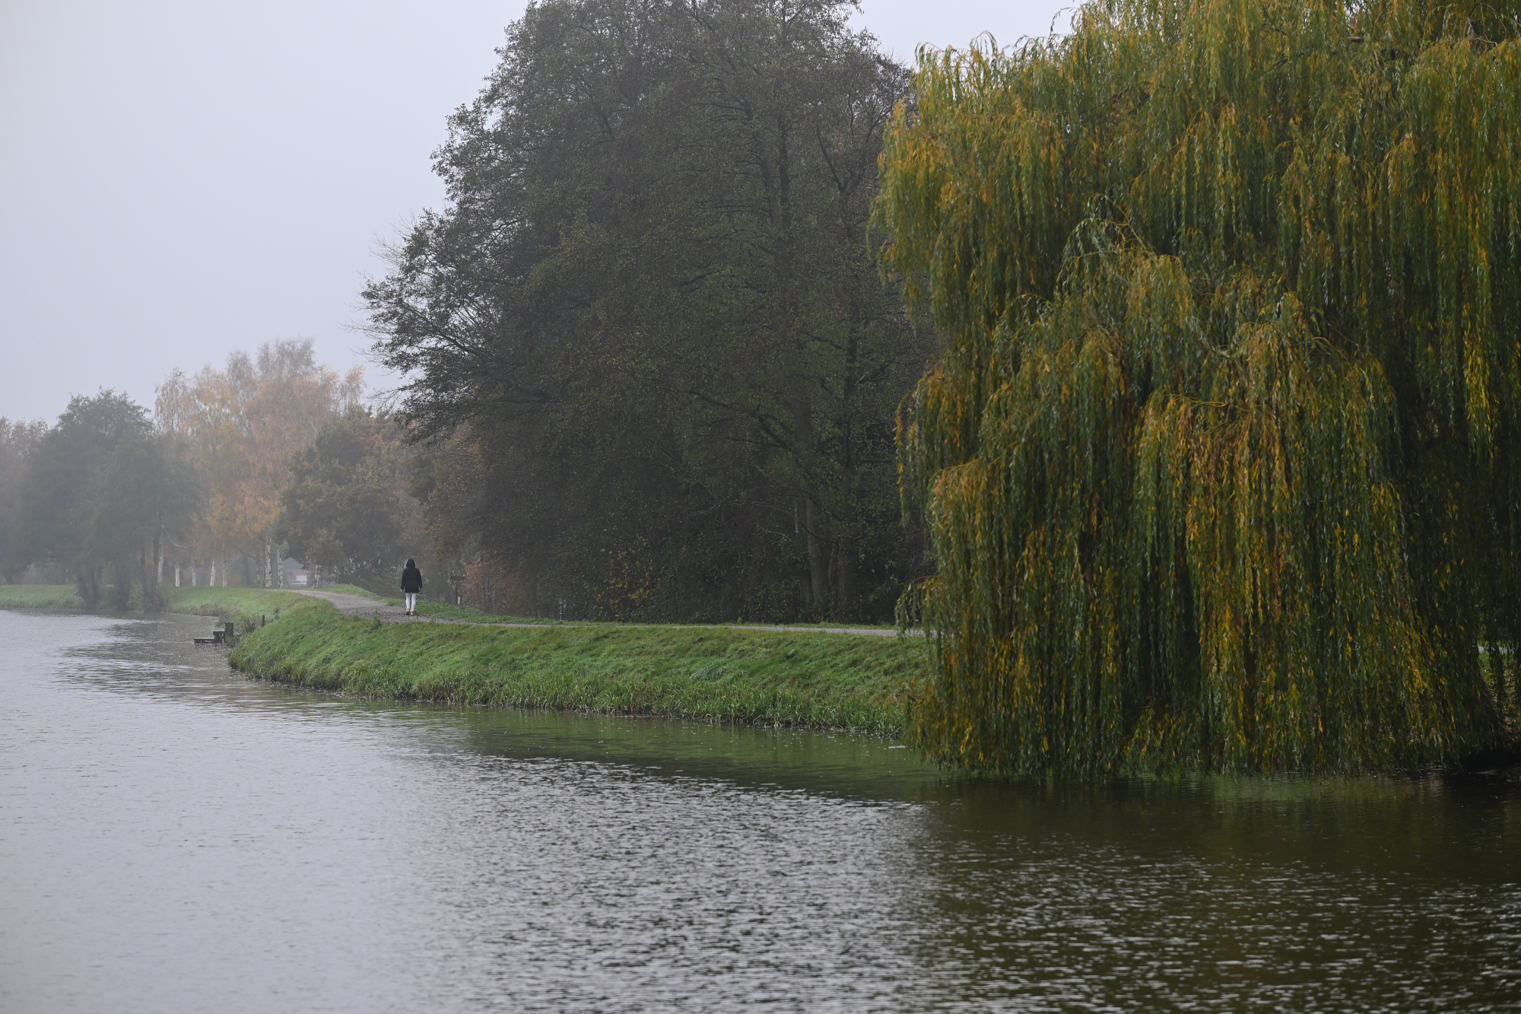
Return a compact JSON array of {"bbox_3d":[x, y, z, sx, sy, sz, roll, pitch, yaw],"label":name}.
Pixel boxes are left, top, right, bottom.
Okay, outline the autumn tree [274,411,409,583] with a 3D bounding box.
[{"bbox_3d":[-25.000,-0.500,285.000,8.400,10.900,8.200,0,-1,0],"label":"autumn tree"}]

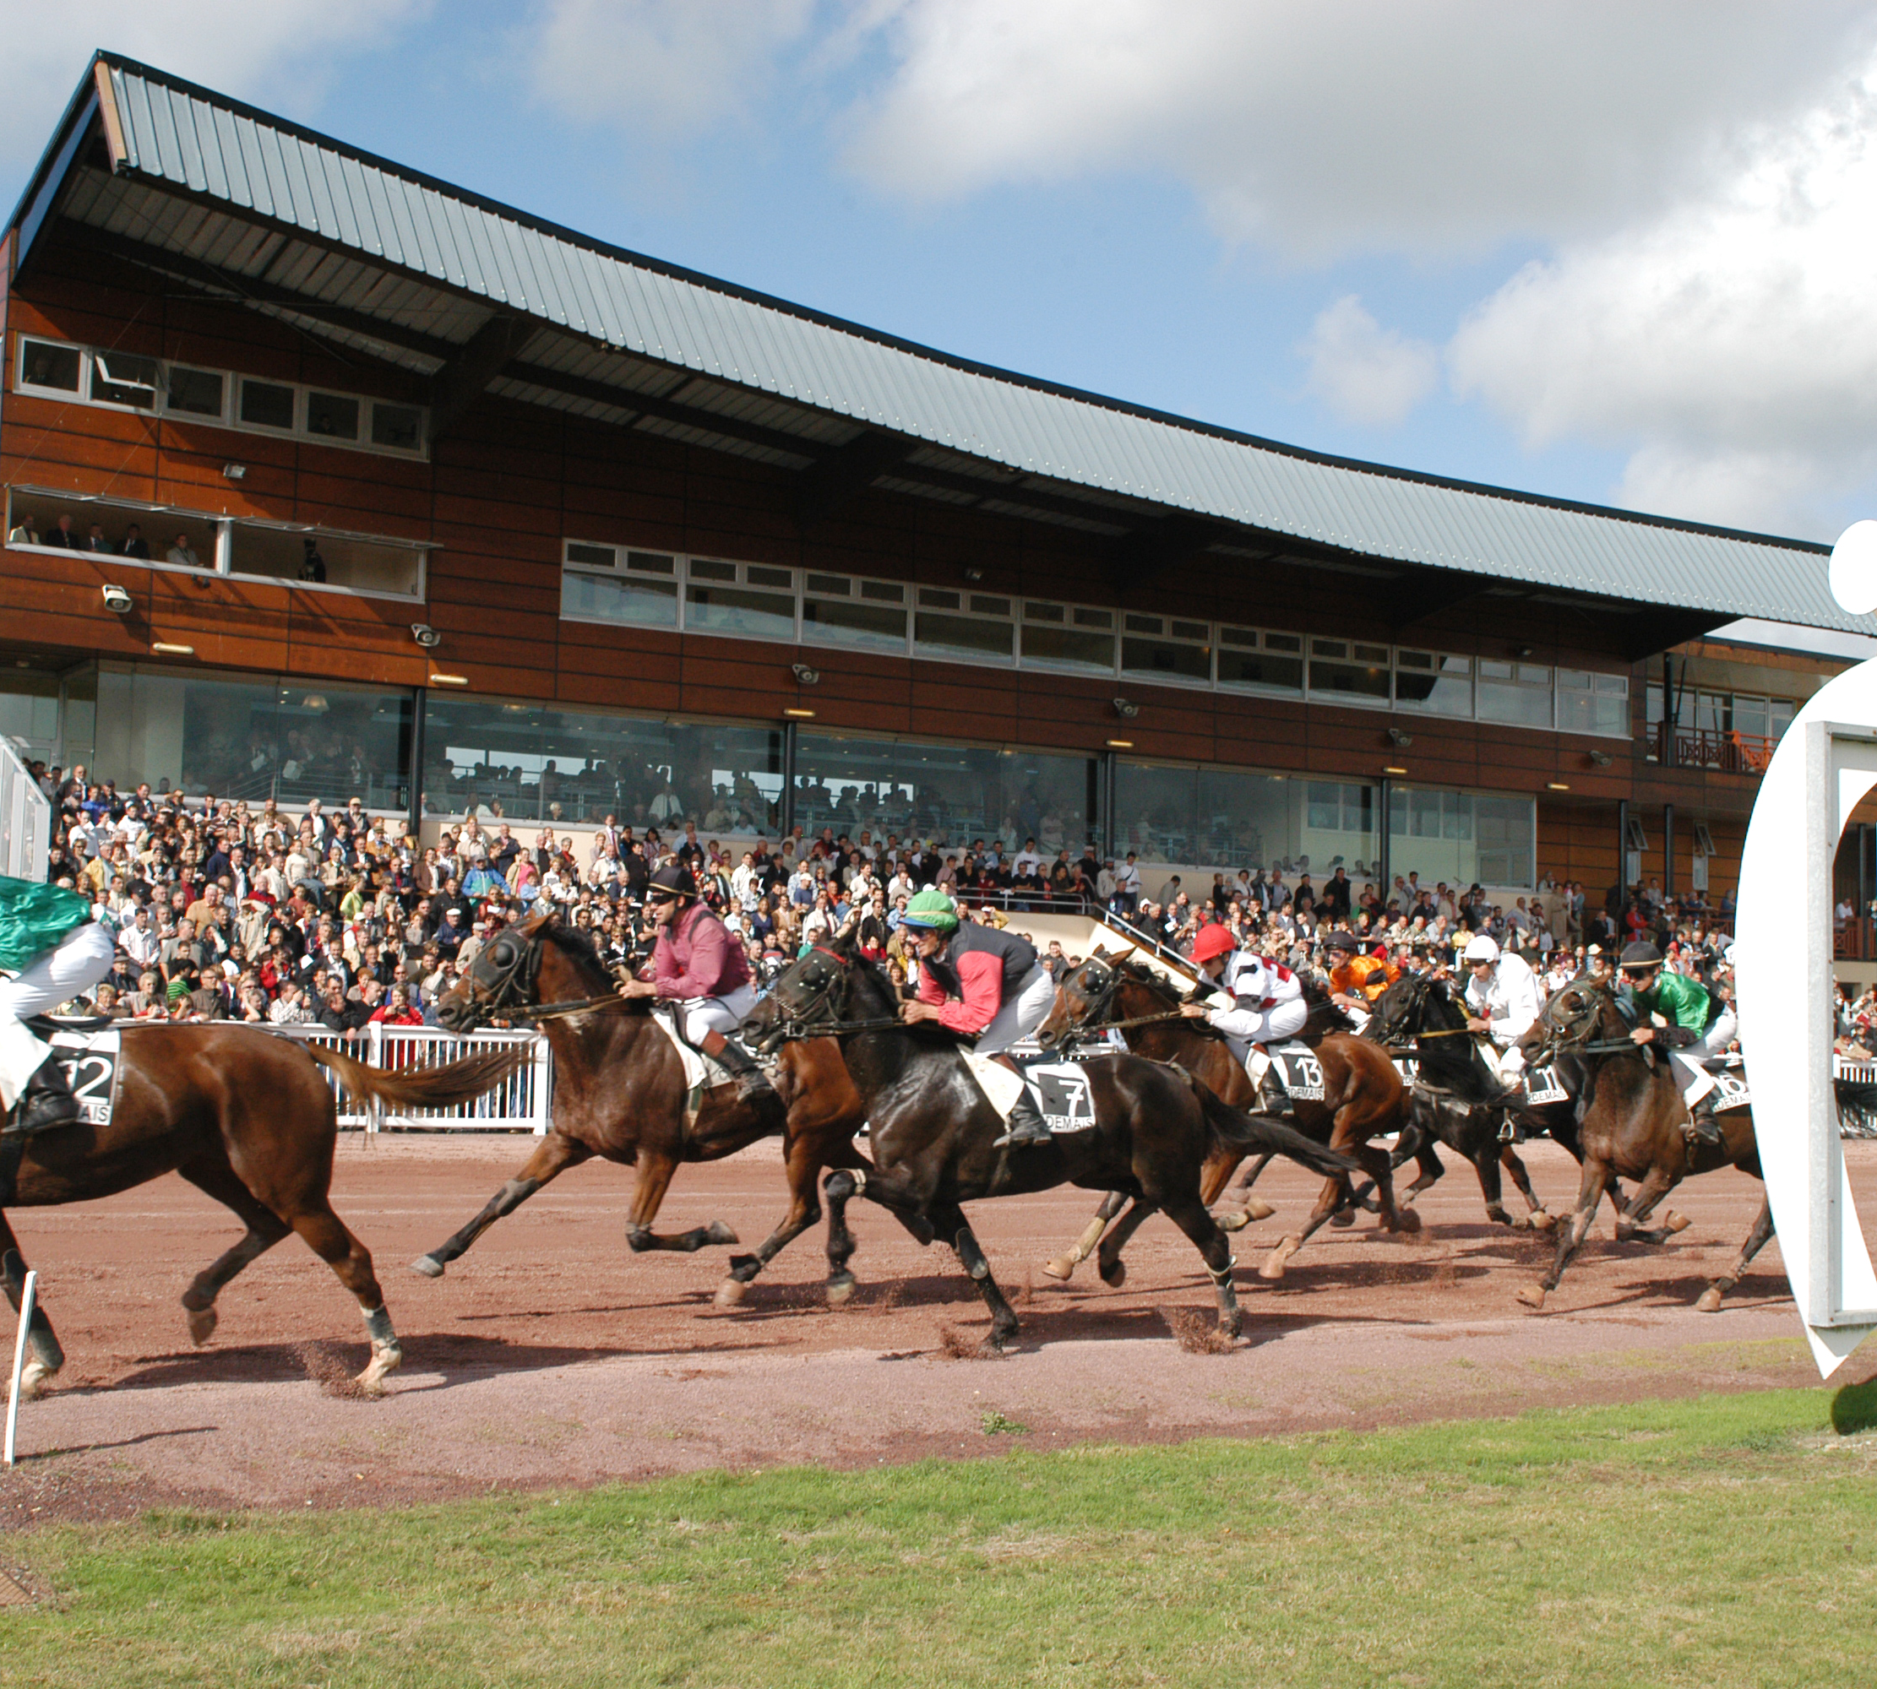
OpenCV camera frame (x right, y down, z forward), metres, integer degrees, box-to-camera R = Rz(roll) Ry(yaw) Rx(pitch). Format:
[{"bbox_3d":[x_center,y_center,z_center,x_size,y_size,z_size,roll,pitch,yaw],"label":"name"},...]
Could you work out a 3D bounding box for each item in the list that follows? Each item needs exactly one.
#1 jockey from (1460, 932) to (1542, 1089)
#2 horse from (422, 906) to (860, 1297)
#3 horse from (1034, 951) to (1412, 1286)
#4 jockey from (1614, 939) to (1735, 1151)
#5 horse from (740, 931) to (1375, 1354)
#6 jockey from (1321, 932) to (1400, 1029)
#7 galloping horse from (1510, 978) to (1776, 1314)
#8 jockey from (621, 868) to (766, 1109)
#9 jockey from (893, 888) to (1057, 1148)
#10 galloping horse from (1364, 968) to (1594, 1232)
[{"bbox_3d":[3.760,1.246,16.960,0.700,1.300,0.520,3,-5,-27],"label":"jockey"},{"bbox_3d":[-1.382,1.400,13.493,2.750,1.996,0.620,4,-5,-33],"label":"horse"},{"bbox_3d":[1.823,1.630,15.141,2.800,1.928,0.620,4,-5,-33],"label":"horse"},{"bbox_3d":[4.054,1.104,13.962,0.800,1.160,0.520,3,-5,-27],"label":"jockey"},{"bbox_3d":[0.600,1.403,11.734,3.050,1.810,0.630,3,-5,-27],"label":"horse"},{"bbox_3d":[2.973,1.200,17.866,0.780,1.180,0.520,3,-5,-27],"label":"jockey"},{"bbox_3d":[4.421,1.680,14.272,2.700,1.810,0.620,3,-5,-27],"label":"galloping horse"},{"bbox_3d":[-1.295,0.744,13.442,0.800,1.275,0.600,4,-5,-33],"label":"jockey"},{"bbox_3d":[0.187,0.868,12.669,0.800,1.278,0.600,4,-5,-33],"label":"jockey"},{"bbox_3d":[4.023,1.767,17.304,2.700,1.783,0.620,4,-5,-33],"label":"galloping horse"}]

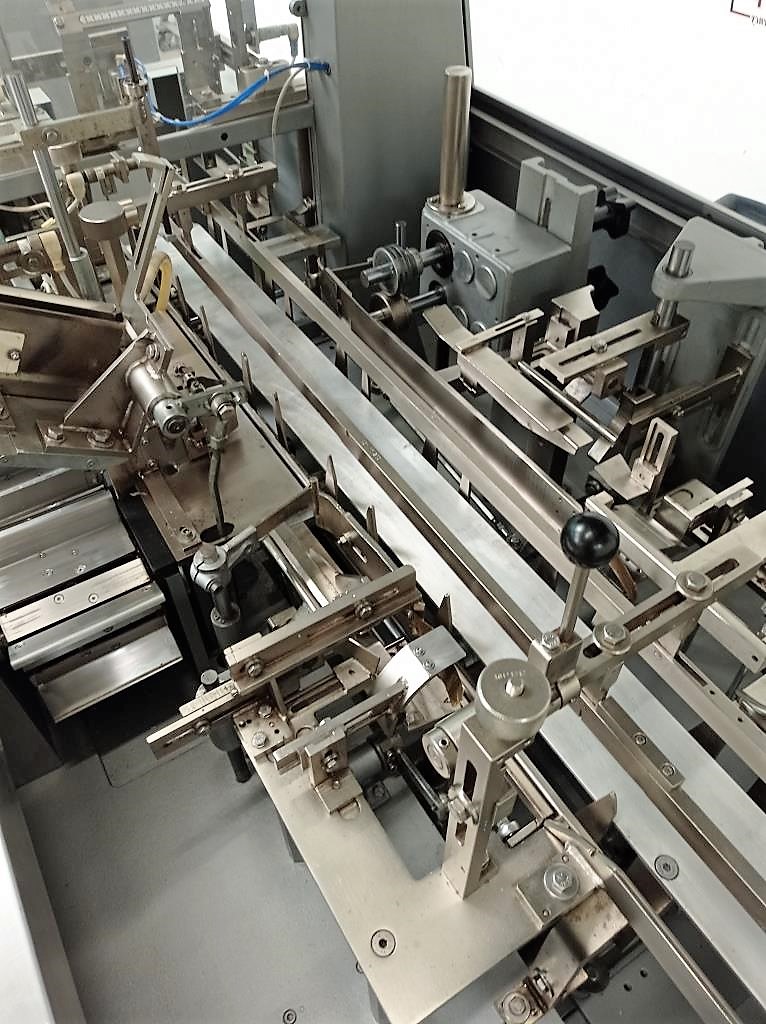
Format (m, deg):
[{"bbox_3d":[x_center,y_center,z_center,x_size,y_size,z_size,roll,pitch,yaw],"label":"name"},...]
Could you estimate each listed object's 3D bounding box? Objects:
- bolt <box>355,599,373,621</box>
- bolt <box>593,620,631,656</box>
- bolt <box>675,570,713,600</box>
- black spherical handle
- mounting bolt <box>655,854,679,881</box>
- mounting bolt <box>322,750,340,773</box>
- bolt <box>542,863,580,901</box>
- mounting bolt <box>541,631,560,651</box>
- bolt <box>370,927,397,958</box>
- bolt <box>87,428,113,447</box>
[{"bbox_3d":[-0.015,0.074,0.630,0.013,0.013,0.008,-25,51,-20],"label":"bolt"},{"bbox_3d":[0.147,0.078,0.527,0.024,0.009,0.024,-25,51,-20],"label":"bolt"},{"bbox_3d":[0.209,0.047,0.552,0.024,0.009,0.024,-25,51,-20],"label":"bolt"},{"bbox_3d":[0.116,0.017,0.462,0.032,0.032,0.032,-1,47,1],"label":"black spherical handle"},{"bbox_3d":[0.190,0.239,0.554,0.016,0.005,0.016,-1,47,1],"label":"mounting bolt"},{"bbox_3d":[-0.036,0.174,0.576,0.013,0.013,0.008,-25,51,-20],"label":"mounting bolt"},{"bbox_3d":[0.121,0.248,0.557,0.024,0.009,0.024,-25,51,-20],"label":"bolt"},{"bbox_3d":[0.106,0.081,0.520,0.011,0.005,0.011,-25,51,-20],"label":"mounting bolt"},{"bbox_3d":[0.000,0.285,0.545,0.016,0.005,0.016,-1,47,1],"label":"bolt"},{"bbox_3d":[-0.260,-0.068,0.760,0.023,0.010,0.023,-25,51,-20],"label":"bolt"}]

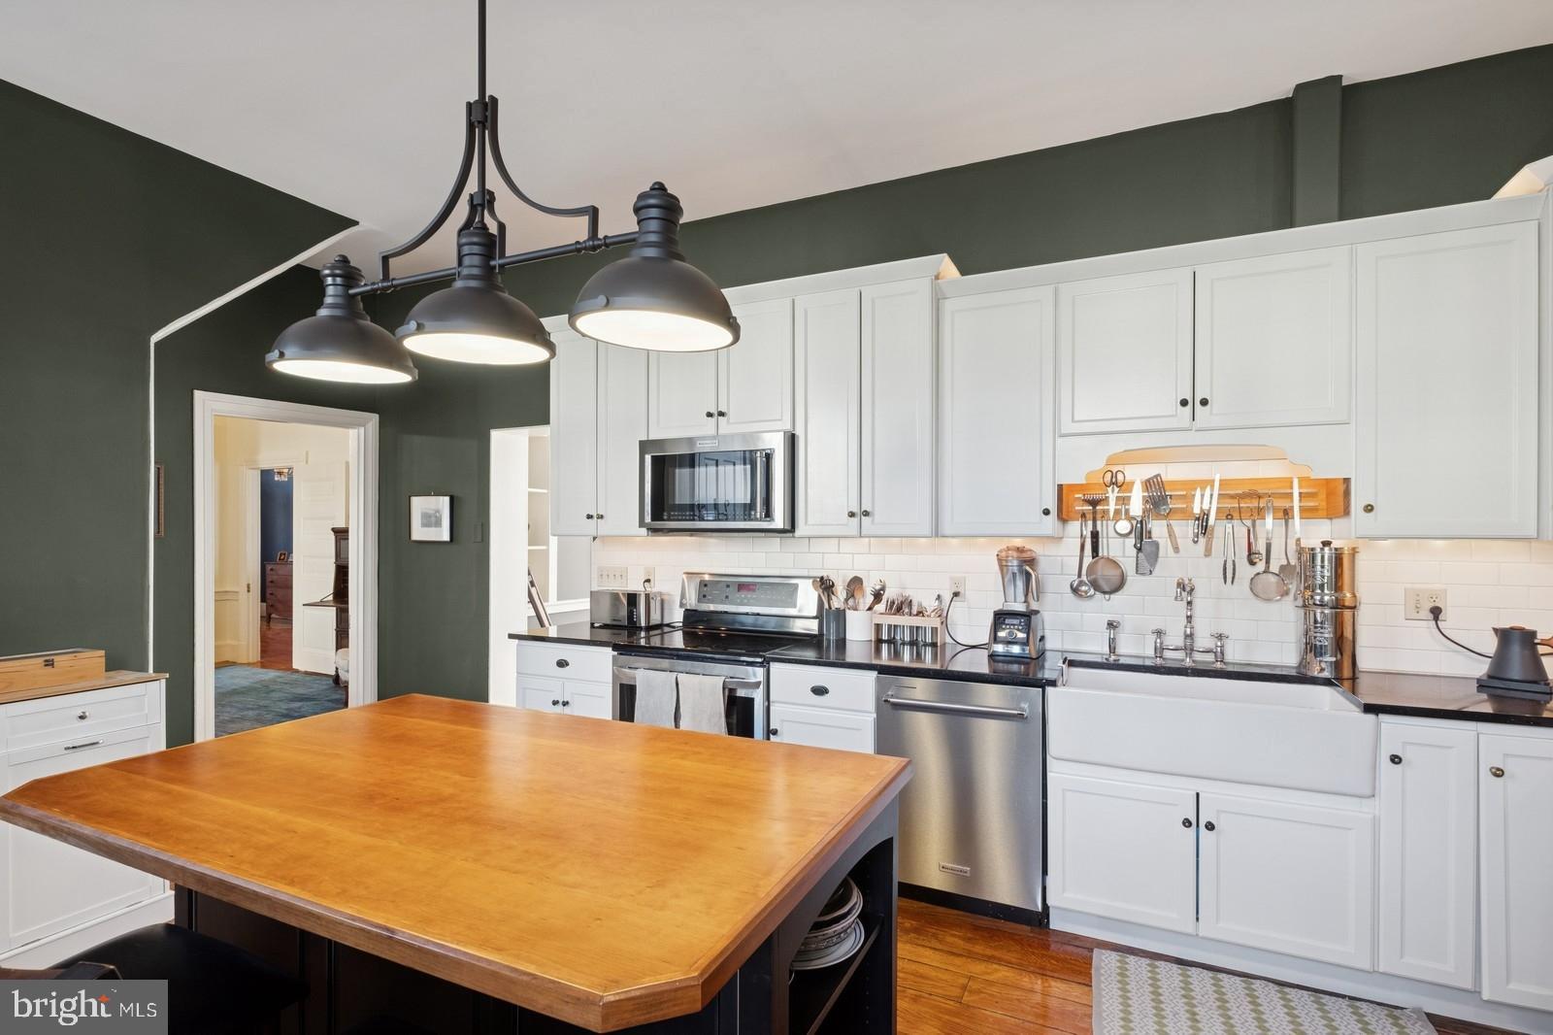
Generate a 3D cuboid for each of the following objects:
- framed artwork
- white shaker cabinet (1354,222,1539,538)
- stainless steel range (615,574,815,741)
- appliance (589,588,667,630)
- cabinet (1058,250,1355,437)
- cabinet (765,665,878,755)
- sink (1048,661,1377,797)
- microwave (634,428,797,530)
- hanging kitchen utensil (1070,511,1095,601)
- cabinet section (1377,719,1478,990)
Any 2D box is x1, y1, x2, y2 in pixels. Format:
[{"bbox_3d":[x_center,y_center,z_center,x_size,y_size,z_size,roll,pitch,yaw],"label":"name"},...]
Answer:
[{"bbox_3d":[-2.199,0.006,4.673,0.358,0.296,0.030,0,-1,25],"label":"framed artwork"},{"bbox_3d":[2.174,-0.413,2.461,0.446,0.956,0.320,0,-1,25],"label":"white shaker cabinet"},{"bbox_3d":[-0.267,0.874,3.345,0.760,1.200,0.670,0,0,25],"label":"stainless steel range"},{"bbox_3d":[-0.753,0.472,3.769,0.345,0.190,0.190,0,-1,25],"label":"appliance"},{"bbox_3d":[1.556,-0.599,2.753,0.907,0.578,0.320,0,-1,25],"label":"cabinet"},{"bbox_3d":[0.300,0.987,3.166,0.463,0.787,0.600,0,-1,25],"label":"cabinet"},{"bbox_3d":[1.431,0.702,2.519,0.901,0.246,0.445,0,0,25],"label":"sink"},{"bbox_3d":[-0.215,-0.146,3.471,0.757,0.430,0.415,0,0,25],"label":"microwave"},{"bbox_3d":[1.233,0.151,2.954,0.100,0.352,0.085,0,0,25],"label":"hanging kitchen utensil"},{"bbox_3d":[1.994,0.966,2.377,0.218,0.732,0.590,0,0,25],"label":"cabinet section"}]

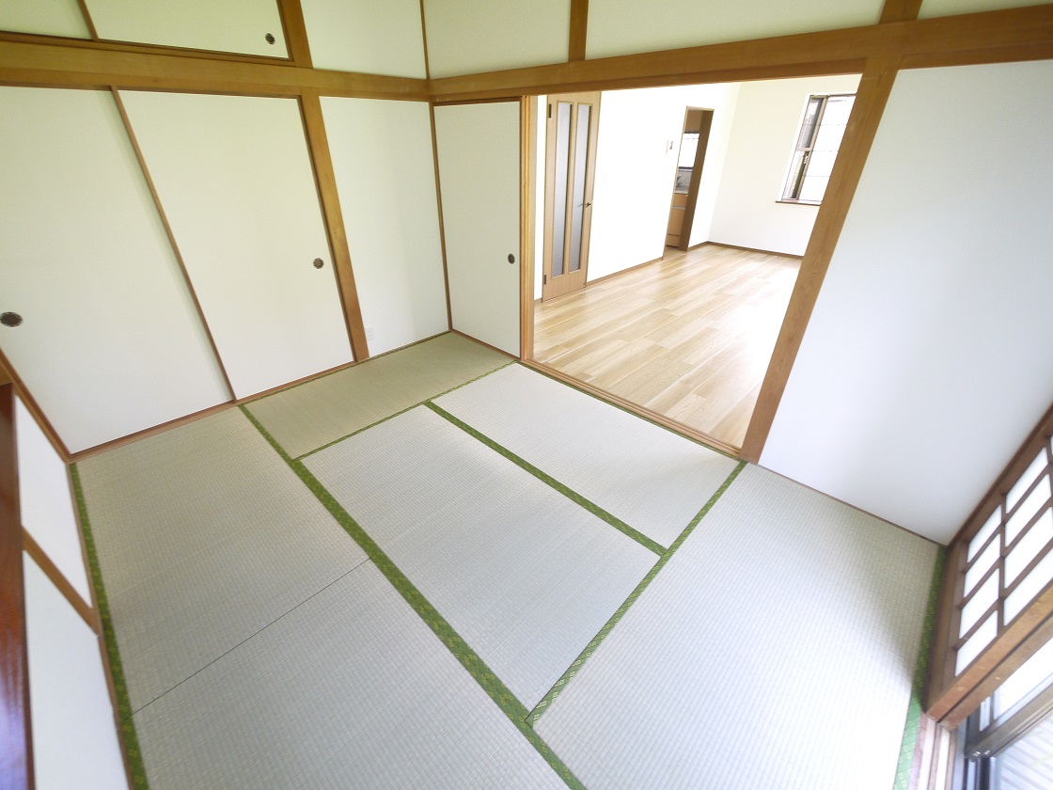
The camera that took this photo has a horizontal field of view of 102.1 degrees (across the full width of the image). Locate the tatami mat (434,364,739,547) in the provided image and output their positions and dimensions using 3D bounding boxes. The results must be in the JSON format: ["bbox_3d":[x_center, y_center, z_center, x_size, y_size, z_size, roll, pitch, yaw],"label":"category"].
[{"bbox_3d":[0.259,0.218,2.676,1.790,0.045,0.880,26,40,36],"label":"tatami mat"}]

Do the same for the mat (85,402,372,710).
[{"bbox_3d":[-1.593,0.558,2.120,1.741,0.045,0.864,26,40,36],"label":"mat"}]

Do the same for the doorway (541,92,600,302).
[{"bbox_3d":[0.439,-2.004,4.377,0.040,1.980,0.785,26,40,36],"label":"doorway"}]

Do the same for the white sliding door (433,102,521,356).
[{"bbox_3d":[-0.330,-1.190,3.258,0.865,1.730,0.030,26,40,36],"label":"white sliding door"}]

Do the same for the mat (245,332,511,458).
[{"bbox_3d":[-1.003,-0.092,3.189,0.862,0.045,1.760,26,40,36],"label":"mat"}]

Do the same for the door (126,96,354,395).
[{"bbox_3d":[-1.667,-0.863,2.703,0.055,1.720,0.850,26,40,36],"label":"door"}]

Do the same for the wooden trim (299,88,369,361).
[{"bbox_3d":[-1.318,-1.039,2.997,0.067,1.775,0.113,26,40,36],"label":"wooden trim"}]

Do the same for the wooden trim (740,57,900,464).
[{"bbox_3d":[1.263,-0.405,1.946,0.107,1.775,0.095,26,40,36],"label":"wooden trim"}]

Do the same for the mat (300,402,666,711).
[{"bbox_3d":[-0.349,0.548,2.133,1.790,0.045,0.880,26,40,36],"label":"mat"}]

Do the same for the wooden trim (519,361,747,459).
[{"bbox_3d":[0.620,0.030,2.964,1.720,0.047,0.115,26,40,36],"label":"wooden trim"}]

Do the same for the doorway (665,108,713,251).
[{"bbox_3d":[2.245,-2.968,6.073,0.140,1.875,0.810,26,40,36],"label":"doorway"}]

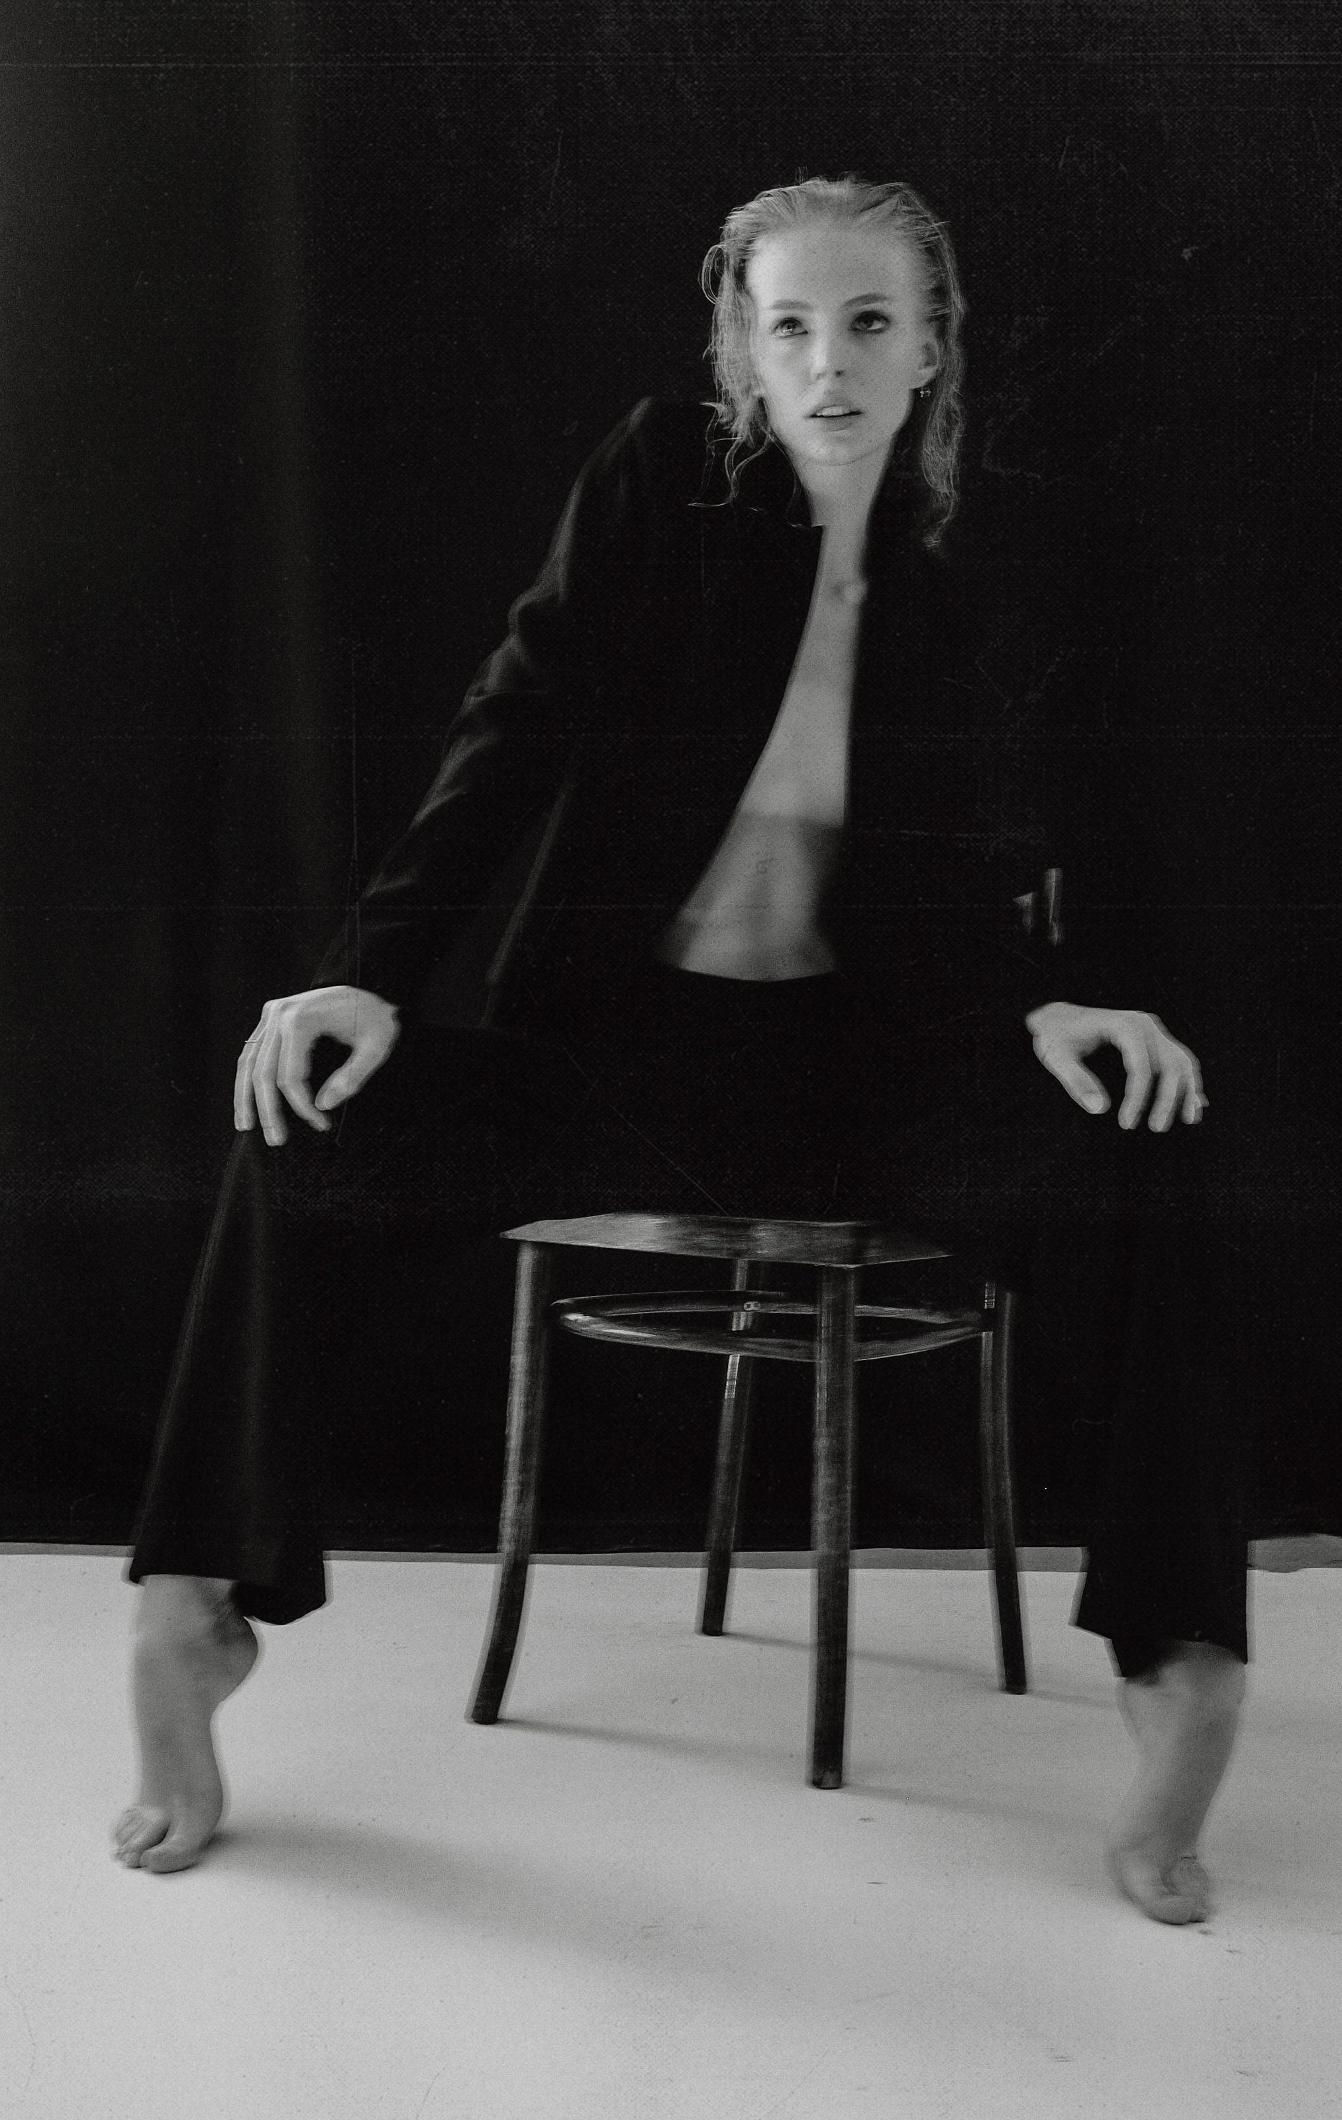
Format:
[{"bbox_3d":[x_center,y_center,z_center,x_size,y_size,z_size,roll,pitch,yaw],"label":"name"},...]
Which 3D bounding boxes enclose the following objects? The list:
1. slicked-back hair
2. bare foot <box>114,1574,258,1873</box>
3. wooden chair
[{"bbox_3d":[0.142,-0.565,1.583,0.205,0.280,0.200,0,-3,8],"label":"slicked-back hair"},{"bbox_3d":[-0.388,0.518,1.517,0.090,0.225,0.160,-1,-3,28],"label":"bare foot"},{"bbox_3d":[0.125,0.225,1.980,0.430,0.860,0.500,-1,-3,34],"label":"wooden chair"}]

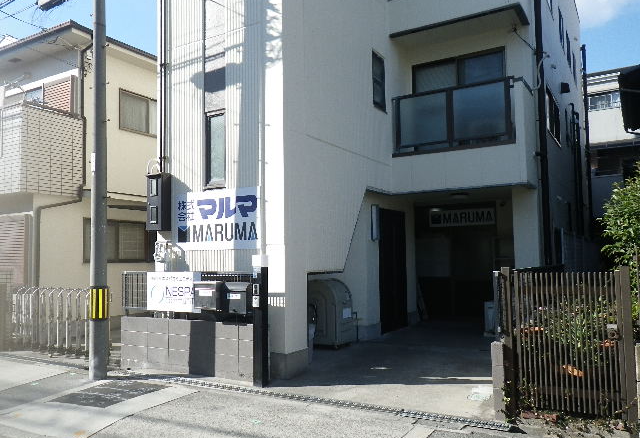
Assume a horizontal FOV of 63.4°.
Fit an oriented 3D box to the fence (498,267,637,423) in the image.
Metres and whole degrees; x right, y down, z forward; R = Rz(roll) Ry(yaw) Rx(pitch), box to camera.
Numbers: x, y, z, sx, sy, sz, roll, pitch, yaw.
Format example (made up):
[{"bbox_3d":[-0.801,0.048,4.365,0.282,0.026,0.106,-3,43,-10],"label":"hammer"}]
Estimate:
[{"bbox_3d":[2.167,1.090,4.579,1.050,1.330,0.100,-3,-5,30],"label":"fence"}]

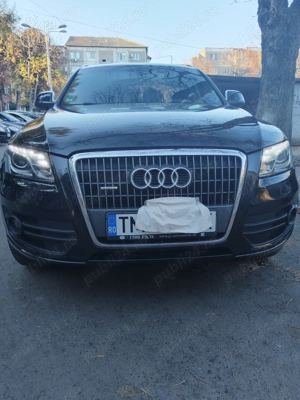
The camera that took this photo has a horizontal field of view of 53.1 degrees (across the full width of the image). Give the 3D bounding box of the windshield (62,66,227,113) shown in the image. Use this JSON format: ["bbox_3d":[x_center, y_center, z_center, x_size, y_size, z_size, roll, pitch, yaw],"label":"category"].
[{"bbox_3d":[-0.105,-1.038,2.911,1.500,0.200,0.950,-1,48,-5],"label":"windshield"}]

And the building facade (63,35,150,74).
[{"bbox_3d":[-8.300,-24.780,61.530,16.000,15.500,9.000,-1,16,-4],"label":"building facade"}]

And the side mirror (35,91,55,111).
[{"bbox_3d":[-1.000,-0.953,2.900,0.210,0.185,0.150,-1,16,-5],"label":"side mirror"}]

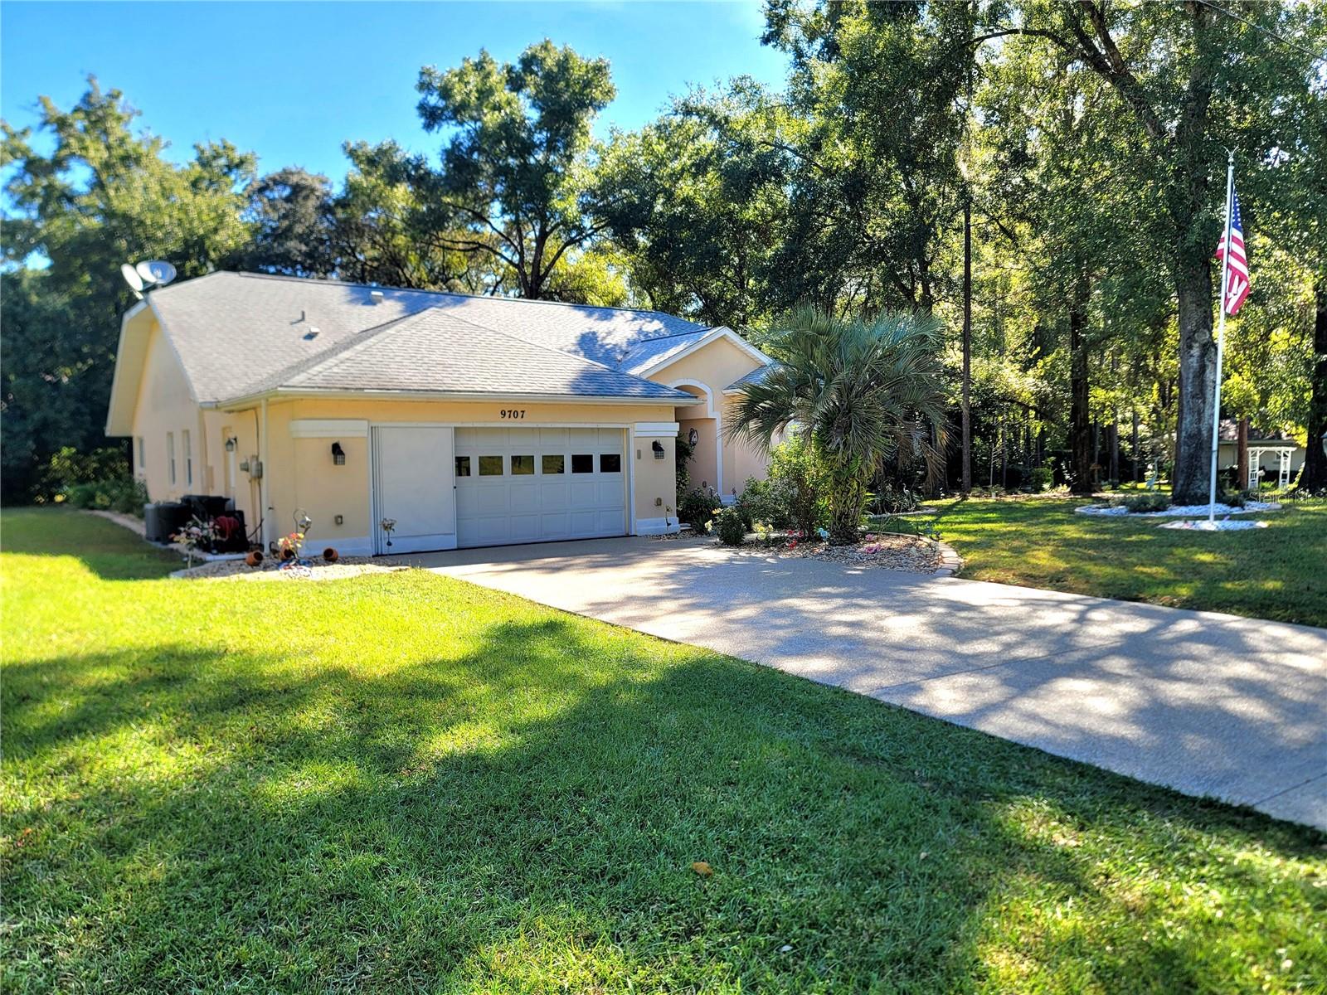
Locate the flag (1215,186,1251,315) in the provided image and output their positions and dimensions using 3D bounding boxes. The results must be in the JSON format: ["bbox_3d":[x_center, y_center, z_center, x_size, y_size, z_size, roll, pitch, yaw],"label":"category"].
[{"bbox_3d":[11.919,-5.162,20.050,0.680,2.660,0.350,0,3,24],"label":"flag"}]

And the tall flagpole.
[{"bbox_3d":[11.702,-3.364,20.100,0.110,7.770,0.110,3,3,24],"label":"tall flagpole"}]

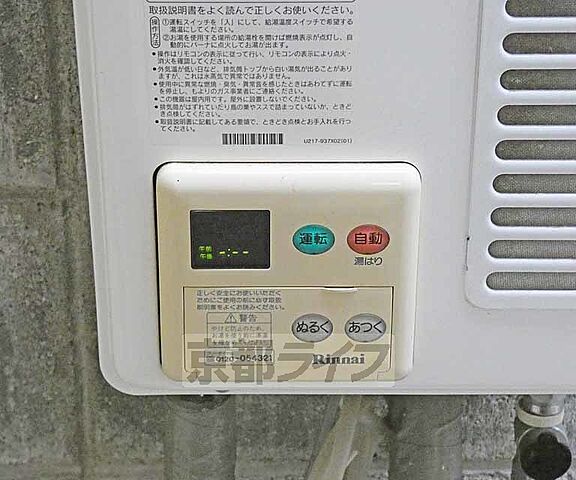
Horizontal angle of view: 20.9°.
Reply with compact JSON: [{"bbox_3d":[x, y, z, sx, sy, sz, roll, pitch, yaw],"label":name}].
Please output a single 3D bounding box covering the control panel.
[{"bbox_3d":[0.001,0.017,0.758,0.126,0.116,0.021,0,29,0],"label":"control panel"}]

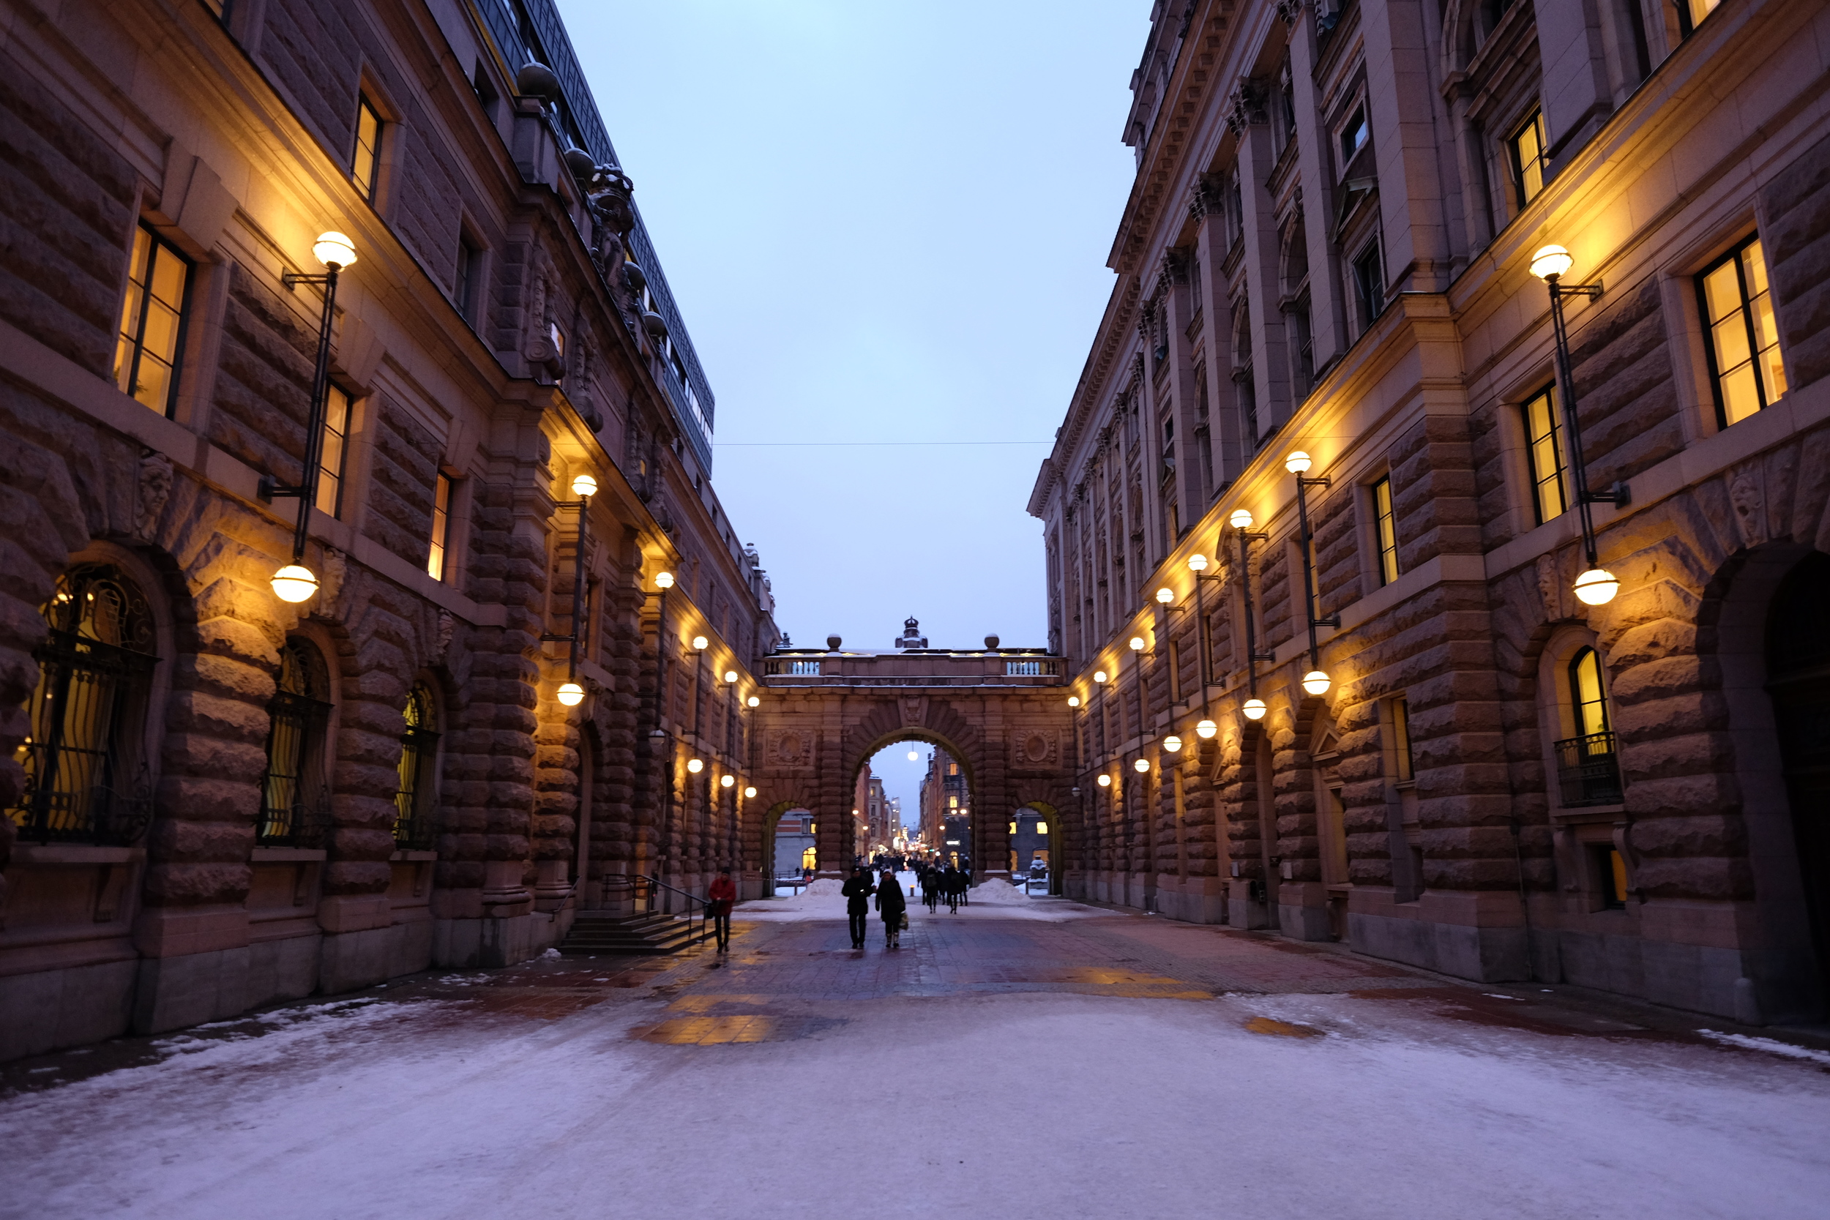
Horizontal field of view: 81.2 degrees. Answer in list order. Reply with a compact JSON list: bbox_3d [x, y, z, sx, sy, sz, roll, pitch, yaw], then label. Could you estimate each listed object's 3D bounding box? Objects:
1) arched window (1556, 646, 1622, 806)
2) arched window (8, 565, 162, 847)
[{"bbox_3d":[10.204,1.738,16.156,0.380,2.350,1.400,0,-13,-1],"label":"arched window"},{"bbox_3d":[-9.043,1.028,11.717,0.400,3.050,1.750,0,-13,-1],"label":"arched window"}]

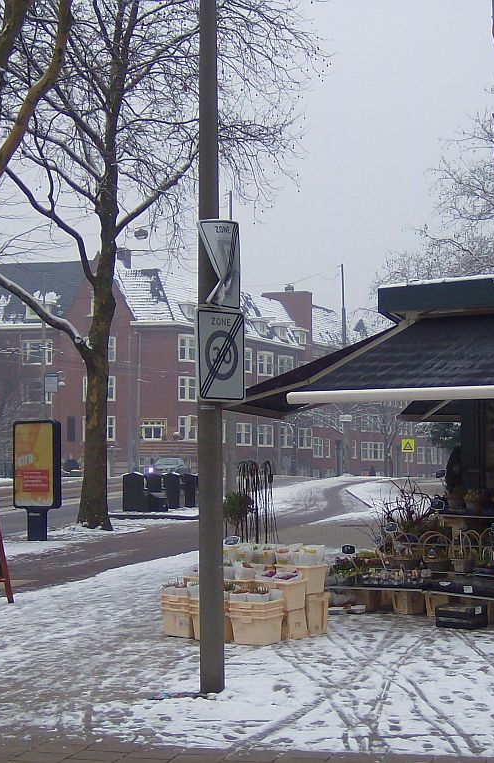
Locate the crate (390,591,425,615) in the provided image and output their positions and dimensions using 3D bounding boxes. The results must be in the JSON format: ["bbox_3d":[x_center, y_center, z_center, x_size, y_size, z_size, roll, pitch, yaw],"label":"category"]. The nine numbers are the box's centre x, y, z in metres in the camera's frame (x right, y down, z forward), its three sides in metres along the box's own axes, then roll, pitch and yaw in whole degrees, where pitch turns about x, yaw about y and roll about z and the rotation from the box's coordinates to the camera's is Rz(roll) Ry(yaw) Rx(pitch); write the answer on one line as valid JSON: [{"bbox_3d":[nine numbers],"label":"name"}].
[{"bbox_3d":[1.621,2.151,16.283,0.310,0.245,0.300,1,-3,-37],"label":"crate"}]

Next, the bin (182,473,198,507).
[{"bbox_3d":[-1.818,3.471,53.090,0.580,1.170,0.620,-1,-3,3],"label":"bin"}]

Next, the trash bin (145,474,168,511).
[{"bbox_3d":[-2.744,3.369,50.376,0.680,1.160,0.700,-1,-3,0],"label":"trash bin"}]

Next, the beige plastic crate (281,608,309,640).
[{"bbox_3d":[0.309,2.072,14.150,0.310,0.240,0.370,-2,-3,34],"label":"beige plastic crate"}]

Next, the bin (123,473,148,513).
[{"bbox_3d":[-3.409,3.332,50.043,0.700,1.190,0.680,-1,-3,3],"label":"bin"}]

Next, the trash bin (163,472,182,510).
[{"bbox_3d":[-2.369,3.447,52.493,0.580,1.170,0.620,-1,-3,3],"label":"trash bin"}]

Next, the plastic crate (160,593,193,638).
[{"bbox_3d":[-0.524,2.034,14.335,0.345,0.350,0.305,-3,-3,40],"label":"plastic crate"}]

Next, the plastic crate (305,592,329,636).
[{"bbox_3d":[0.494,2.022,14.413,0.310,0.360,0.370,-2,-3,34],"label":"plastic crate"}]

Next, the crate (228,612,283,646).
[{"bbox_3d":[0.081,2.058,13.743,0.365,0.235,0.305,-2,-3,32],"label":"crate"}]

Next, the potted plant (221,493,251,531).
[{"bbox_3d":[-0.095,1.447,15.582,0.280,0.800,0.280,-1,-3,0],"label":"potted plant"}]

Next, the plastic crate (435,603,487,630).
[{"bbox_3d":[2.015,2.198,15.436,0.400,0.200,0.270,-2,-3,35],"label":"plastic crate"}]

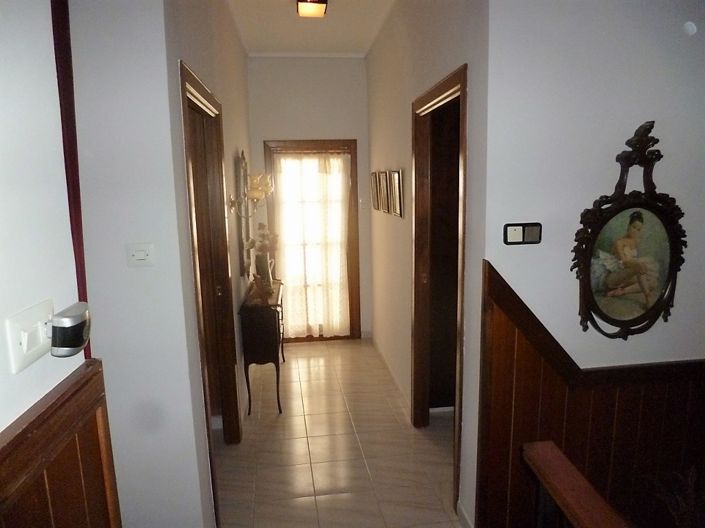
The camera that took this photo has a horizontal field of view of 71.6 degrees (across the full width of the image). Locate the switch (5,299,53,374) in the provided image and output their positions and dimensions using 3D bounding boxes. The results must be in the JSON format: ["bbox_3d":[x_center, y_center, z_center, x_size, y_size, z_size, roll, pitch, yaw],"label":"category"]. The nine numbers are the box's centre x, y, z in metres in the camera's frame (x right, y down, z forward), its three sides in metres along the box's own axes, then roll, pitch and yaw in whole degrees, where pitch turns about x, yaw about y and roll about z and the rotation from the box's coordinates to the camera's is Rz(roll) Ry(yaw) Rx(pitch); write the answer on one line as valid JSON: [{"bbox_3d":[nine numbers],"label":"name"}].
[{"bbox_3d":[-0.530,0.115,0.808,0.015,0.086,0.139,-2,9,-9],"label":"switch"}]

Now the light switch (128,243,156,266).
[{"bbox_3d":[-0.748,-0.030,1.720,0.088,0.085,0.016,-2,9,-9],"label":"light switch"}]

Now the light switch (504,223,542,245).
[{"bbox_3d":[0.688,-0.118,1.956,0.157,0.082,0.016,-2,9,-9],"label":"light switch"}]

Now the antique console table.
[{"bbox_3d":[-0.683,0.614,3.934,0.273,0.777,1.100,-2,9,-6],"label":"antique console table"}]

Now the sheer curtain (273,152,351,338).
[{"bbox_3d":[-0.383,-0.149,4.942,0.740,1.890,0.070,-2,9,-9],"label":"sheer curtain"}]

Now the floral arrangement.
[{"bbox_3d":[-0.734,-0.188,3.984,0.250,0.275,0.240,-2,9,-6],"label":"floral arrangement"}]

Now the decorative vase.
[{"bbox_3d":[-0.730,0.060,4.034,0.140,0.290,0.140,-2,9,-6],"label":"decorative vase"}]

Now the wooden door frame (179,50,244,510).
[{"bbox_3d":[-0.730,0.191,2.473,0.125,2.080,0.975,-2,9,-6],"label":"wooden door frame"}]

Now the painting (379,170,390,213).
[{"bbox_3d":[0.265,-0.588,3.990,0.030,0.324,0.300,-2,9,-6],"label":"painting"}]

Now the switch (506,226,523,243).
[{"bbox_3d":[0.654,-0.116,1.951,0.062,0.063,0.016,-2,9,-9],"label":"switch"}]

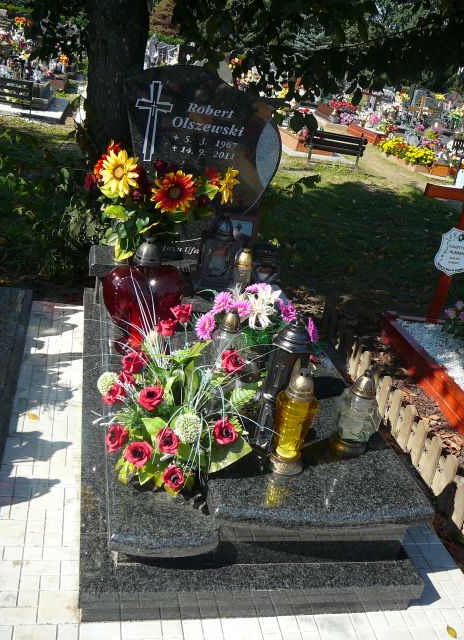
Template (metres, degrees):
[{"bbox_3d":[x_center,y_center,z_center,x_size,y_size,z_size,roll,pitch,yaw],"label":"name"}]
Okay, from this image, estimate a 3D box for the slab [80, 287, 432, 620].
[{"bbox_3d":[-0.100,0.259,2.621,0.968,0.319,2.021,5,24,-14],"label":"slab"}]

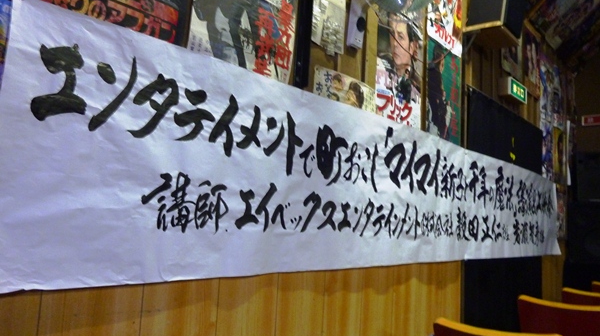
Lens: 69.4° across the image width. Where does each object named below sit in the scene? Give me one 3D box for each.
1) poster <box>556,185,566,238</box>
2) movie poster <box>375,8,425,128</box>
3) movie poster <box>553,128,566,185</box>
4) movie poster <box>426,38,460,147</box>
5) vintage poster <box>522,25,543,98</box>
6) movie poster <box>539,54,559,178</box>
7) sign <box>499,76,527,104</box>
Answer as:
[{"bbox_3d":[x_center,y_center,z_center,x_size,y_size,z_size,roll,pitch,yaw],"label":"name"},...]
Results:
[{"bbox_3d":[3.021,0.503,5.035,0.020,0.672,0.484,-3,-9,44],"label":"poster"},{"bbox_3d":[0.601,-0.549,2.596,0.020,0.713,0.518,-3,-9,44],"label":"movie poster"},{"bbox_3d":[3.038,-0.138,5.086,0.020,0.679,0.545,-3,-9,44],"label":"movie poster"},{"bbox_3d":[0.998,-0.489,3.003,0.020,0.733,0.523,-3,-9,44],"label":"movie poster"},{"bbox_3d":[2.404,-1.074,4.483,0.020,0.699,0.518,-3,-9,44],"label":"vintage poster"},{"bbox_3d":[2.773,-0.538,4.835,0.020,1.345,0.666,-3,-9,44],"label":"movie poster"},{"bbox_3d":[1.873,-0.669,3.809,0.386,0.155,0.090,9,-9,-41],"label":"sign"}]

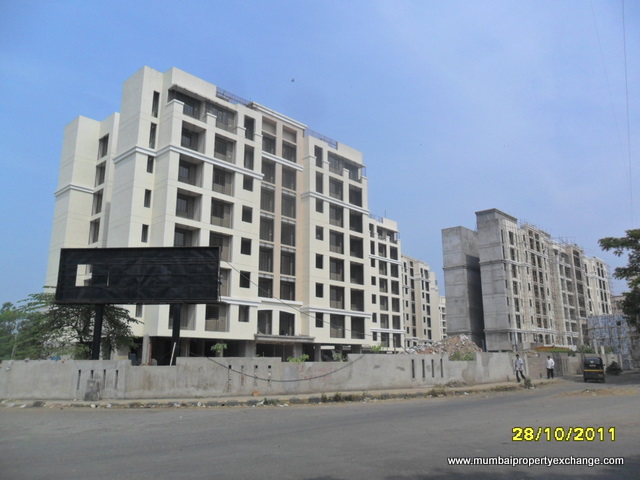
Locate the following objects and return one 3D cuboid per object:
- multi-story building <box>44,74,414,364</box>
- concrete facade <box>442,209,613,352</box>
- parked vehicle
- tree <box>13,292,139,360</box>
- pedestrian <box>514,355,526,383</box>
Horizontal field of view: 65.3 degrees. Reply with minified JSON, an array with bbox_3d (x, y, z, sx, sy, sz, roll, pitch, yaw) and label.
[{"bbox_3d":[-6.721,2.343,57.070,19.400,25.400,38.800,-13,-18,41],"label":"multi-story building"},{"bbox_3d":[42.232,11.964,101.324,17.500,27.000,41.000,-13,-19,42],"label":"concrete facade"},{"bbox_3d":[19.586,9.261,35.700,1.300,1.700,2.650,-7,-15,25],"label":"parked vehicle"},{"bbox_3d":[-15.101,6.023,30.326,7.300,5.688,6.500,6,-15,-25],"label":"tree"},{"bbox_3d":[12.567,8.053,31.300,0.600,1.680,0.520,9,-16,-33],"label":"pedestrian"}]

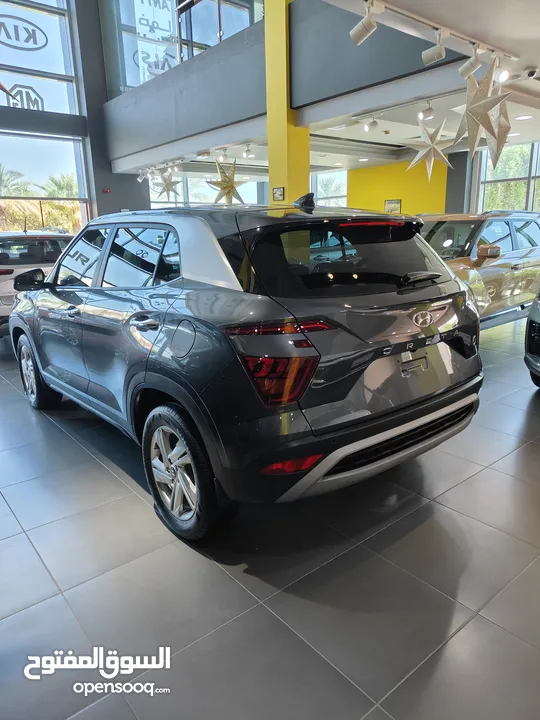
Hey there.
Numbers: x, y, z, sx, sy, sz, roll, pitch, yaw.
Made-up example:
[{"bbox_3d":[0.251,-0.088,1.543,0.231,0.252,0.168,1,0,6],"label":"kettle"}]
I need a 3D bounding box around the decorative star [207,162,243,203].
[{"bbox_3d":[-0.681,-2.786,8.100,0.210,0.930,0.920,12,20,42],"label":"decorative star"}]

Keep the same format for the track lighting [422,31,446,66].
[{"bbox_3d":[0.962,-1.819,2.920,0.096,0.180,0.170,-11,17,-34],"label":"track lighting"}]

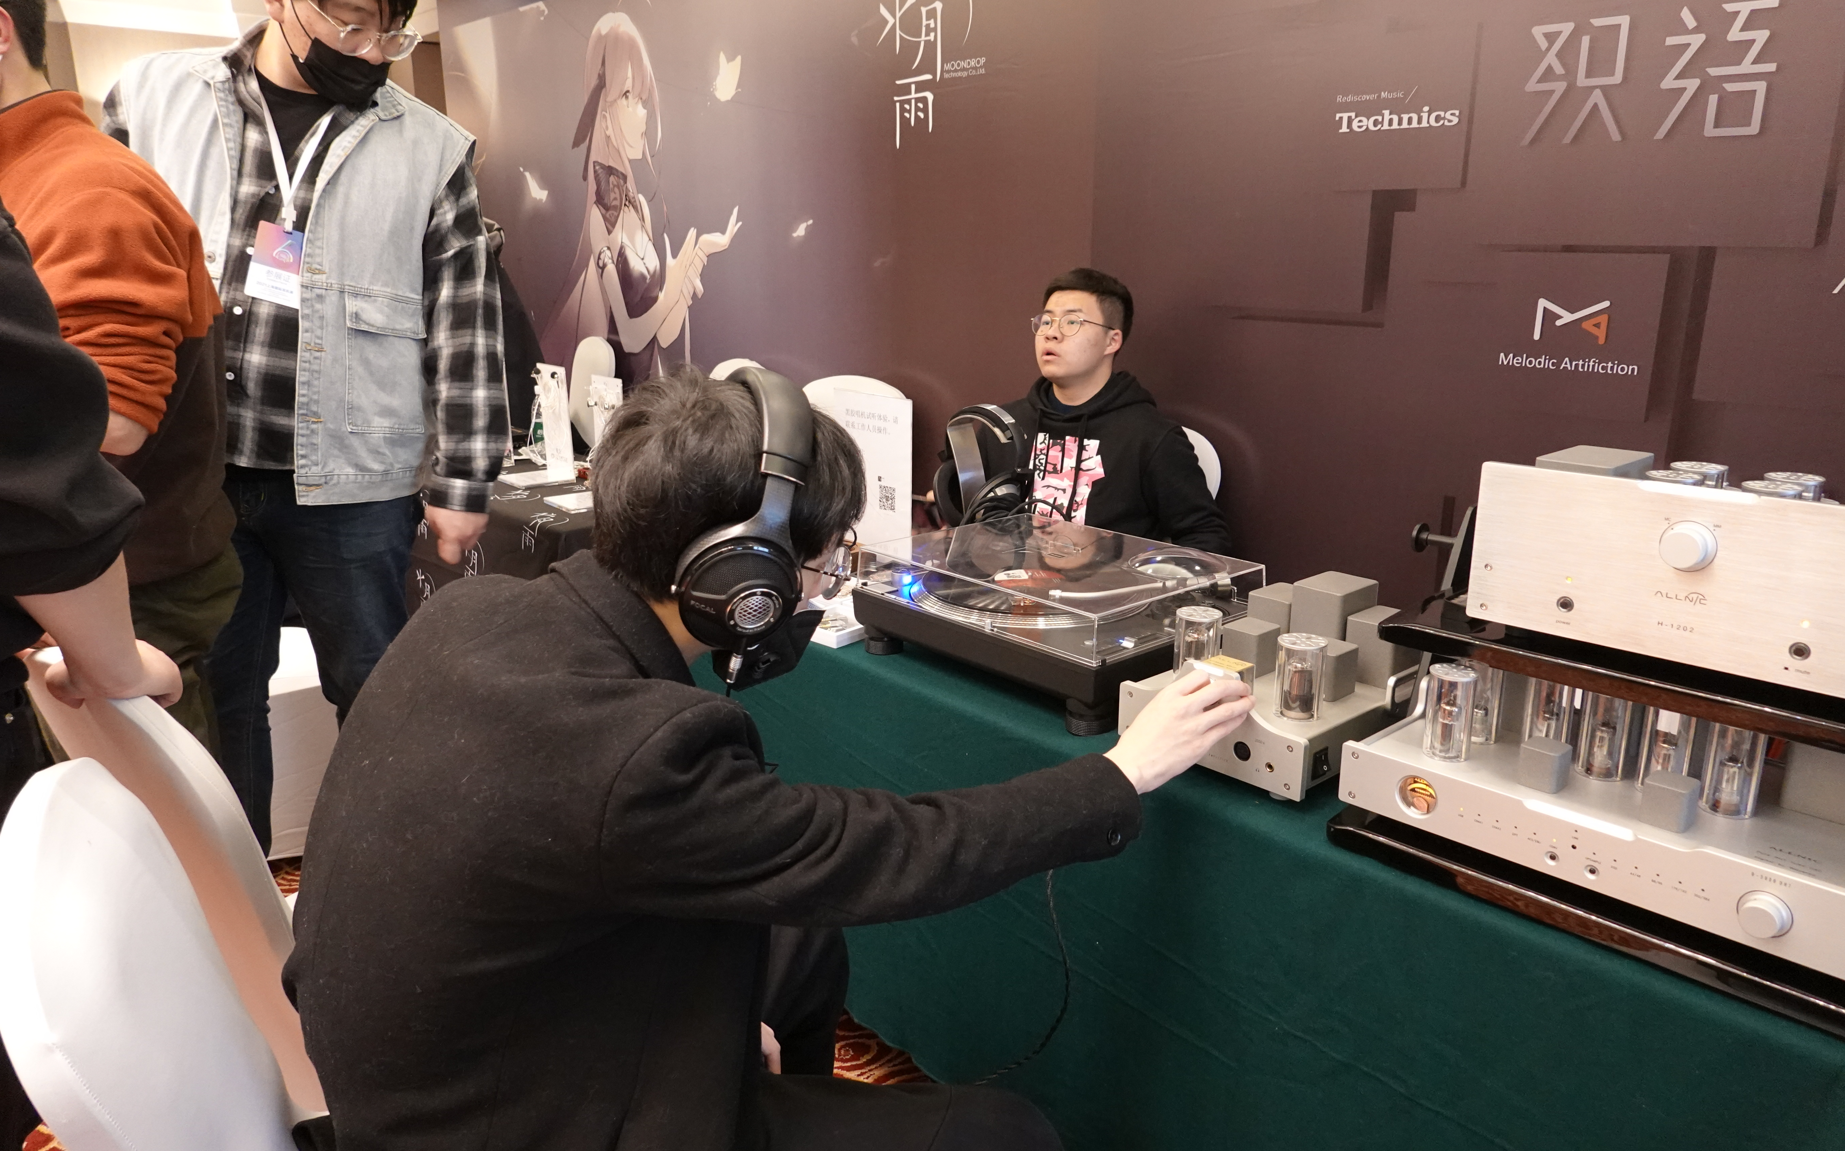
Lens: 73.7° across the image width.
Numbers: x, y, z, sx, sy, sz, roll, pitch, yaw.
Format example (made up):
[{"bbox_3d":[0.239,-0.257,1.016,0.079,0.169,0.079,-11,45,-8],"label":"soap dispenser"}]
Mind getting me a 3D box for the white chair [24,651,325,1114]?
[{"bbox_3d":[-0.587,0.501,1.431,0.450,0.985,0.570,12,18,39],"label":"white chair"}]

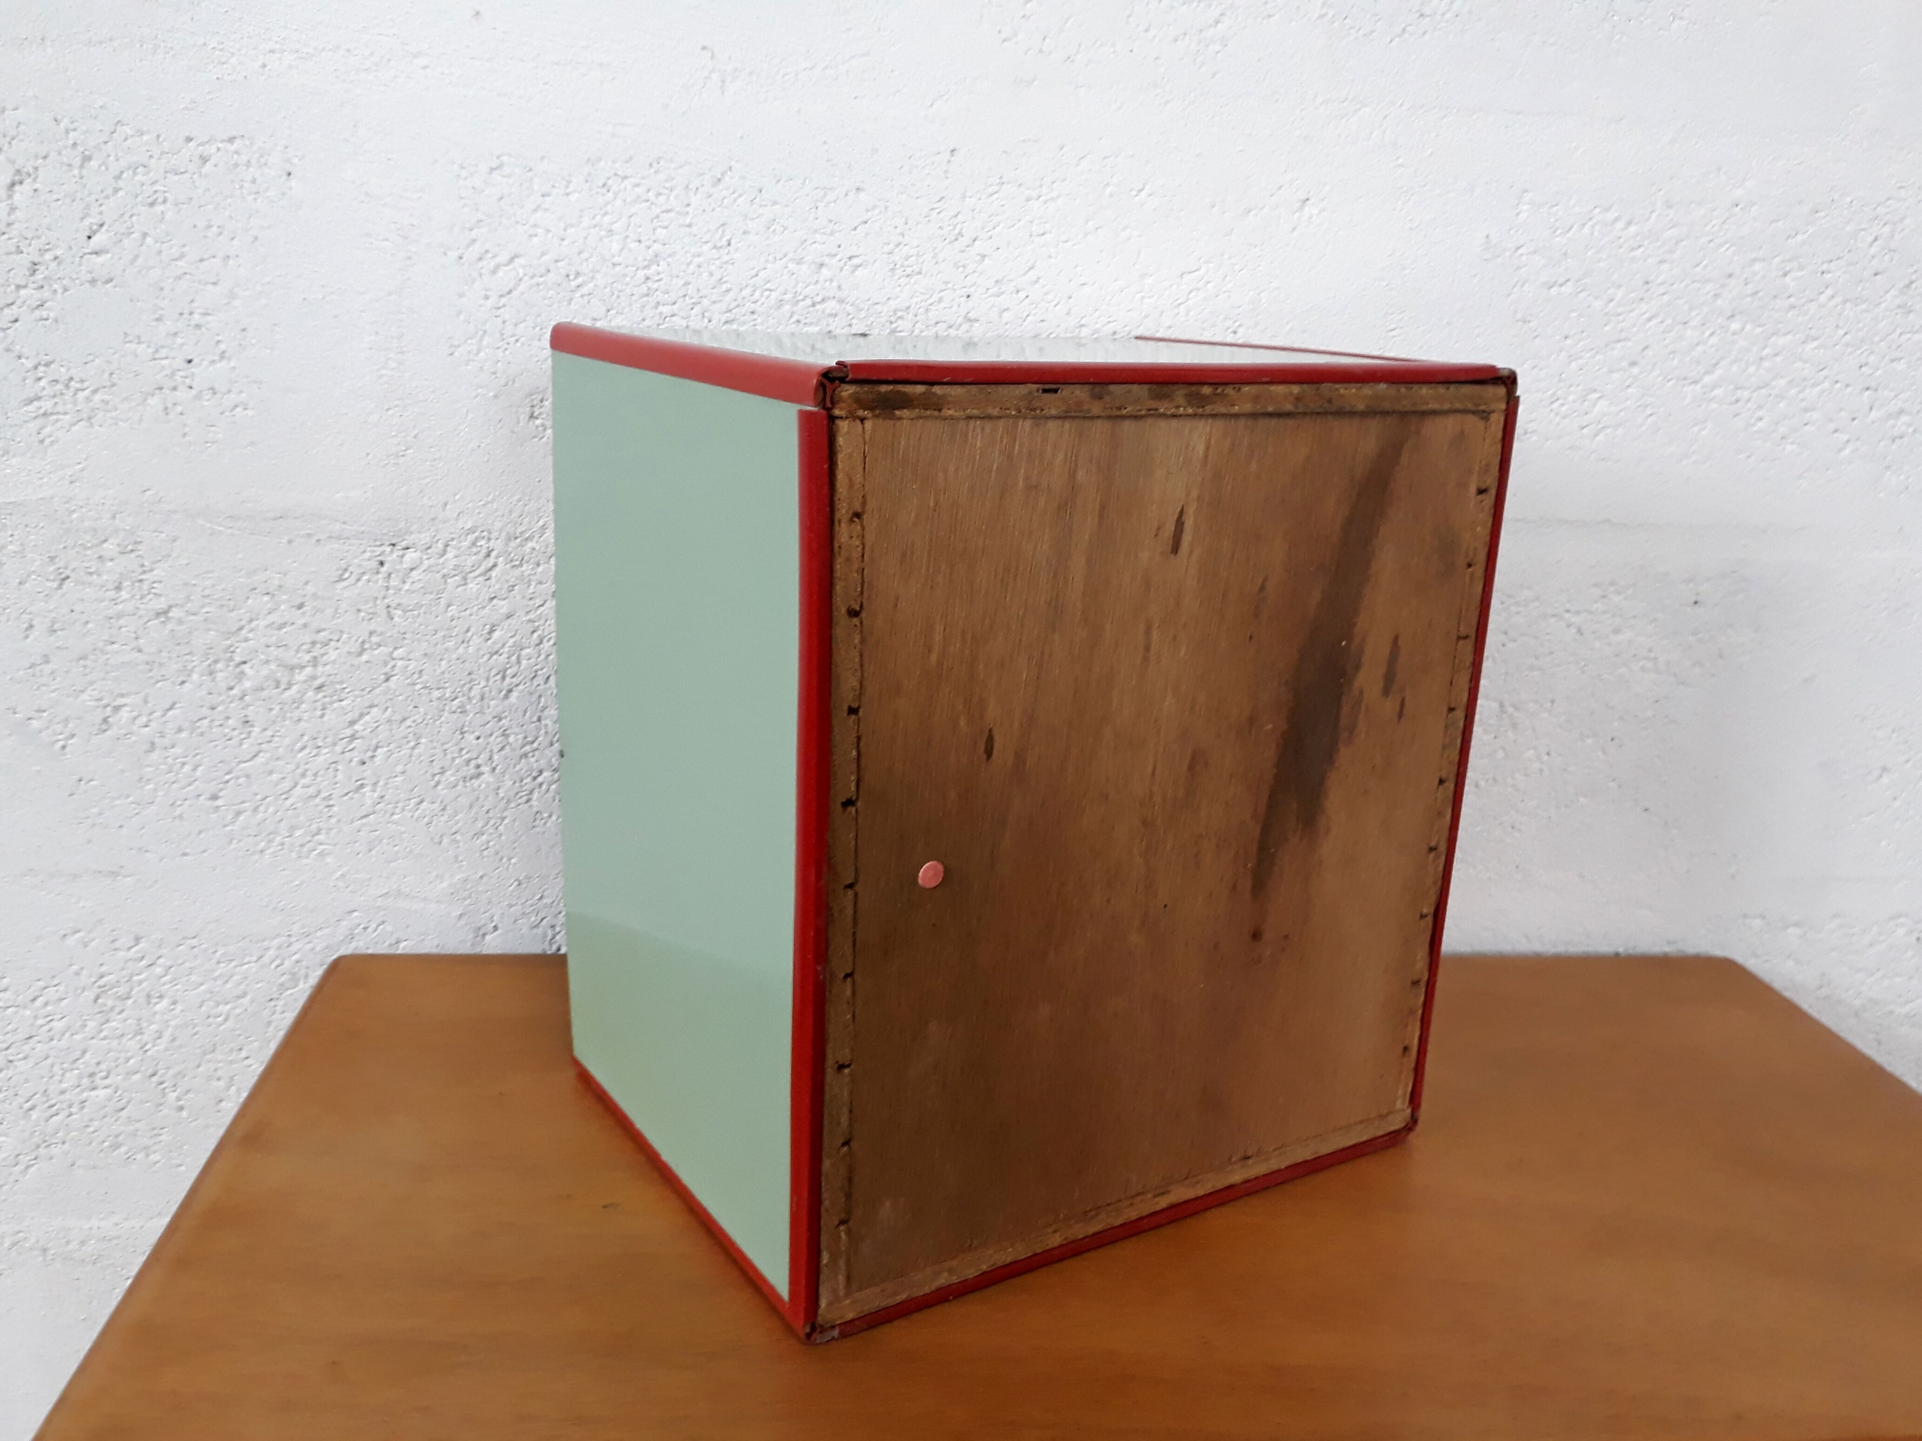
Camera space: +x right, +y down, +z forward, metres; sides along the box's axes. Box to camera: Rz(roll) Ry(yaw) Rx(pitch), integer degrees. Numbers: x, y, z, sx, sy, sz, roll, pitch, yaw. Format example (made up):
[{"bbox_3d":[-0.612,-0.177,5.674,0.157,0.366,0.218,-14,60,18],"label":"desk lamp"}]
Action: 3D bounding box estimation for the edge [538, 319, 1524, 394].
[{"bbox_3d":[0.031,-0.177,0.739,0.374,0.013,0.290,-8,19,-32],"label":"edge"}]

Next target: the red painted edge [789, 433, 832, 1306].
[{"bbox_3d":[-0.058,0.072,0.587,0.009,0.383,0.015,-8,19,-32],"label":"red painted edge"}]

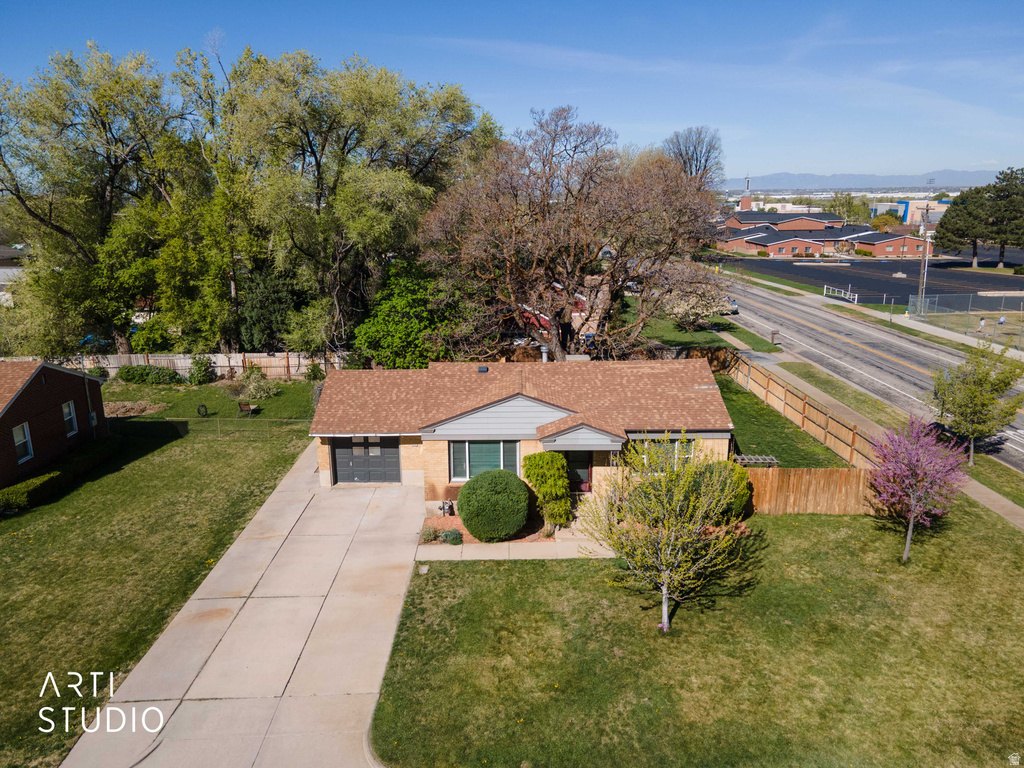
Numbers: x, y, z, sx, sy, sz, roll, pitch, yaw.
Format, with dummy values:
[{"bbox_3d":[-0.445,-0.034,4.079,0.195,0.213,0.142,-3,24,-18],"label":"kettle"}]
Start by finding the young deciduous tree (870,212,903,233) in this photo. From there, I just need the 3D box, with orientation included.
[{"bbox_3d":[92.312,-38.204,175.000,7.000,7.800,7.000,-1,15,0],"label":"young deciduous tree"}]

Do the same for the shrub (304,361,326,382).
[{"bbox_3d":[-12.219,-0.875,44.435,1.400,1.250,1.250,-1,15,0],"label":"shrub"}]

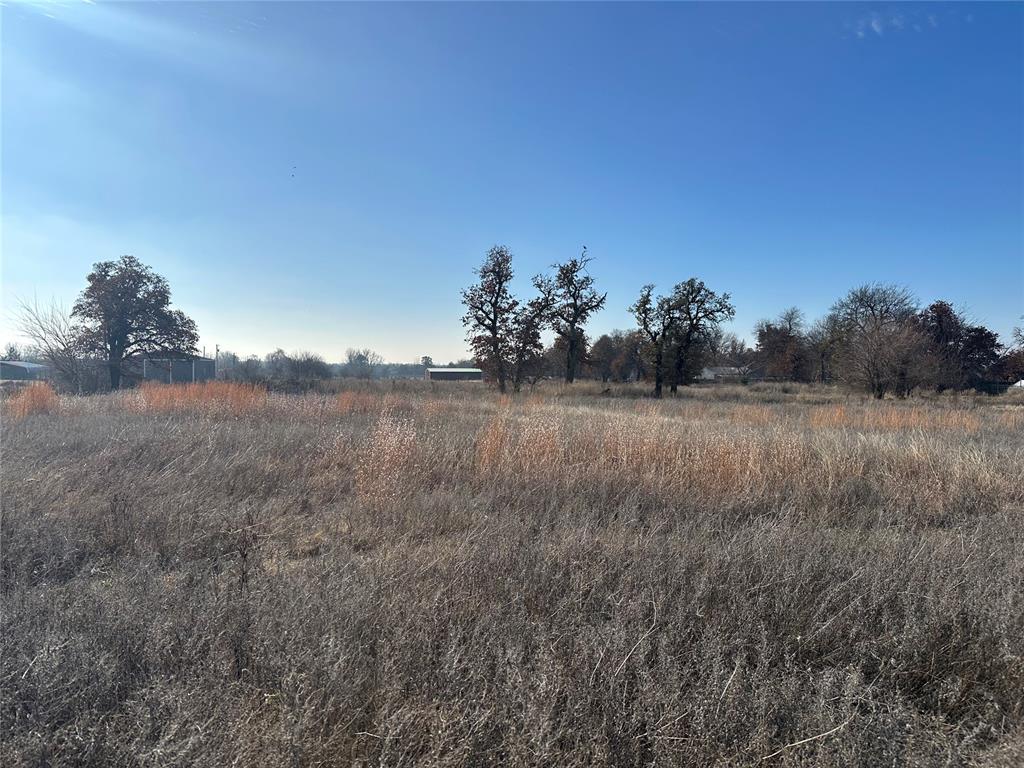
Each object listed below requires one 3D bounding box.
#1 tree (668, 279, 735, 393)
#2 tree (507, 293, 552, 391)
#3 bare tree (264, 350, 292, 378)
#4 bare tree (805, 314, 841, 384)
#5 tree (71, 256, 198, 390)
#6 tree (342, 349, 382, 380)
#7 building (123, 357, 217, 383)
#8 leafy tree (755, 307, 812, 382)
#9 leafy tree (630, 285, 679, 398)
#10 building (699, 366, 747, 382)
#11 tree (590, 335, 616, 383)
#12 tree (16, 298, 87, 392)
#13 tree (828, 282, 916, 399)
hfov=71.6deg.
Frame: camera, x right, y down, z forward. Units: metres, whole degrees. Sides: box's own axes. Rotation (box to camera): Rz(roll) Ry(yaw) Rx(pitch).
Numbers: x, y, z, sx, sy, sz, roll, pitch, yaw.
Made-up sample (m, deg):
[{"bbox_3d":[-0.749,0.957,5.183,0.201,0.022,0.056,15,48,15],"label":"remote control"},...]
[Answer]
[{"bbox_3d":[13.810,-3.520,52.000,4.980,8.420,4.730,0,1,0],"label":"tree"},{"bbox_3d":[1.230,-2.960,50.000,3.240,6.970,3.080,0,1,0],"label":"tree"},{"bbox_3d":[-49.330,-4.330,150.000,5.920,6.340,5.620,0,1,0],"label":"bare tree"},{"bbox_3d":[40.360,-4.470,92.000,4.920,9.070,4.680,0,1,0],"label":"bare tree"},{"bbox_3d":[-26.580,-4.230,50.000,9.010,9.510,8.560,0,1,0],"label":"tree"},{"bbox_3d":[-35.800,-4.910,170.000,9.580,7.180,8.620,0,1,0],"label":"tree"},{"bbox_3d":[-48.500,-1.900,99.000,12.200,4.400,12.000,0,1,-24],"label":"building"},{"bbox_3d":[30.590,-4.390,80.000,6.540,8.680,6.540,0,1,0],"label":"leafy tree"},{"bbox_3d":[9.570,-2.810,47.000,3.440,7.550,3.270,0,1,0],"label":"leafy tree"},{"bbox_3d":[42.990,-1.840,145.000,9.800,3.650,7.350,0,1,14],"label":"building"},{"bbox_3d":[11.220,-3.100,88.000,3.470,6.070,3.820,0,1,0],"label":"tree"},{"bbox_3d":[-36.240,-3.040,56.000,5.680,7.410,5.110,0,1,0],"label":"tree"},{"bbox_3d":[21.890,-2.600,43.000,5.450,7.090,5.180,0,1,0],"label":"tree"}]

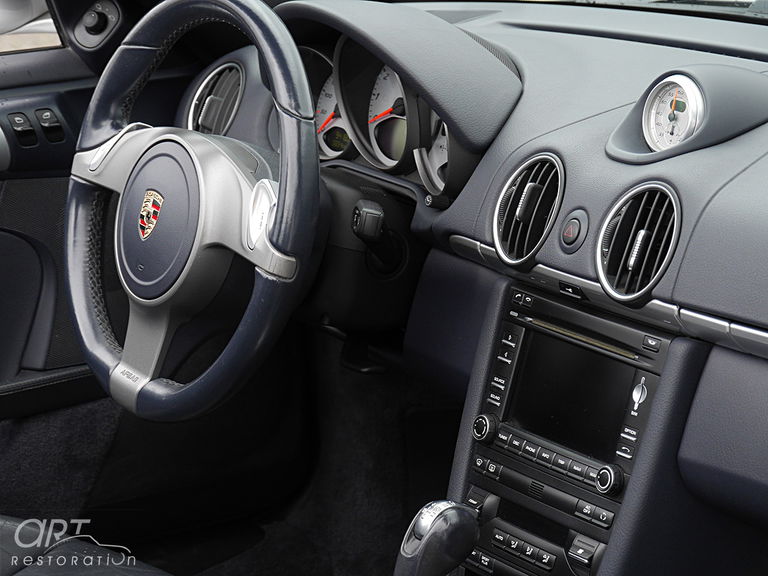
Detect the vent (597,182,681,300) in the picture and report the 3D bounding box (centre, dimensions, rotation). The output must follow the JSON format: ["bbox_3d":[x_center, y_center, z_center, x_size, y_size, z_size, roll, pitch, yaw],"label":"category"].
[{"bbox_3d":[0.197,-0.032,2.004,0.030,0.092,0.090,21,0,-34],"label":"vent"}]

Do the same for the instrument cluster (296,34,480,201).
[{"bbox_3d":[-0.006,-0.158,2.366,0.080,0.135,0.285,-1,12,-34],"label":"instrument cluster"}]

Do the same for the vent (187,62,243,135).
[{"bbox_3d":[-0.152,-0.171,2.606,0.030,0.090,0.088,24,-1,-33],"label":"vent"}]

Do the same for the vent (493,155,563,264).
[{"bbox_3d":[0.122,-0.059,2.113,0.030,0.092,0.090,21,3,-29],"label":"vent"}]

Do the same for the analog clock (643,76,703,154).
[{"bbox_3d":[0.227,-0.132,2.085,0.020,0.062,0.062,13,4,-36],"label":"analog clock"}]

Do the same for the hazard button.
[{"bbox_3d":[0.142,-0.042,2.049,0.010,0.022,0.021,19,2,-33],"label":"hazard button"}]

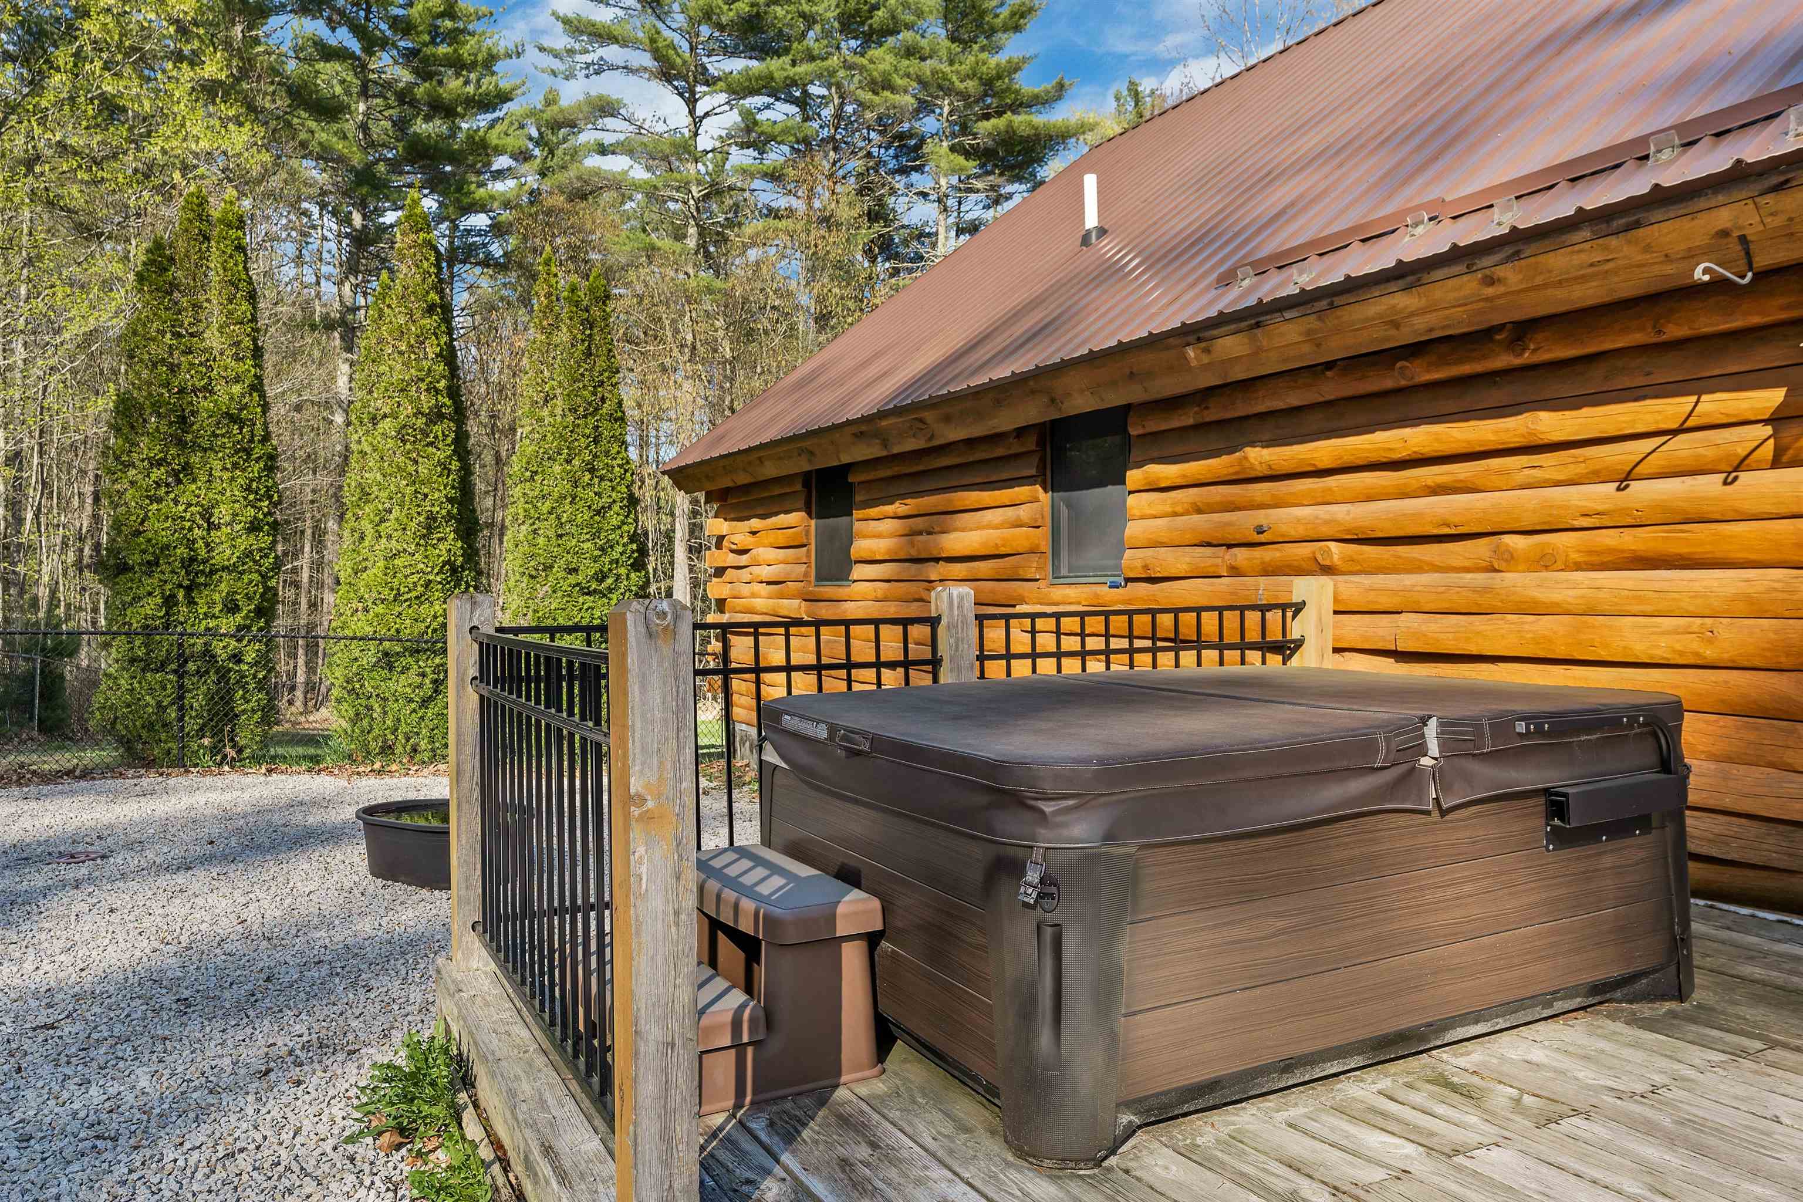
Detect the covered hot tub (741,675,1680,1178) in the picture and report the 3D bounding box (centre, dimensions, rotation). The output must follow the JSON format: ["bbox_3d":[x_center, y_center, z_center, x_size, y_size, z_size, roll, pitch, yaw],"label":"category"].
[{"bbox_3d":[0.873,0.676,3.554,2.172,0.798,1.624,-1,1,-28],"label":"covered hot tub"}]

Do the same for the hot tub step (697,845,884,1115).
[{"bbox_3d":[-0.447,0.886,2.926,0.604,0.410,0.695,-1,1,-28],"label":"hot tub step"}]

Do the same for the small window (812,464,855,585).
[{"bbox_3d":[-0.568,-0.690,10.755,0.100,1.060,0.878,-1,1,-28],"label":"small window"}]

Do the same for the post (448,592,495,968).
[{"bbox_3d":[-1.284,0.530,3.584,0.116,1.108,0.116,-1,1,-28],"label":"post"}]

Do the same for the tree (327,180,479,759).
[{"bbox_3d":[-5.020,-1.241,12.100,1.475,5.716,1.475,-1,1,-22],"label":"tree"}]

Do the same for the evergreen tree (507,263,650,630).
[{"bbox_3d":[-3.337,-0.894,12.300,1.413,5.133,1.413,-1,1,-15],"label":"evergreen tree"}]

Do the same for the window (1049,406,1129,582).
[{"bbox_3d":[1.189,-0.651,7.403,0.100,1.060,0.832,-1,1,-28],"label":"window"}]

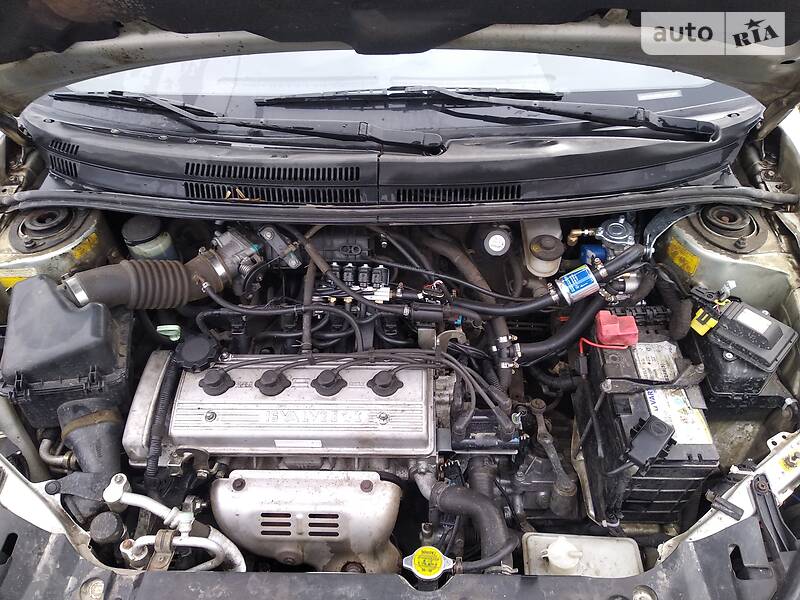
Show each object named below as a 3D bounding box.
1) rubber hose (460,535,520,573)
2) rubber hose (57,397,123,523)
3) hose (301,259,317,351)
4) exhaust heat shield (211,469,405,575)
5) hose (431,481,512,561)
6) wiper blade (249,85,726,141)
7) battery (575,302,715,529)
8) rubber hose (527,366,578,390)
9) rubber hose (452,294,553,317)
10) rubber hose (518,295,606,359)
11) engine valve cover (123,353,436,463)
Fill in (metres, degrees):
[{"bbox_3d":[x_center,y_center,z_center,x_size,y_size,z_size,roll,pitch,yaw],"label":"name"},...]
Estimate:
[{"bbox_3d":[0.123,0.346,0.820,0.080,0.030,0.045,0,44,0],"label":"rubber hose"},{"bbox_3d":[-0.487,0.251,0.945,0.092,0.085,0.190,-1,75,-27],"label":"rubber hose"},{"bbox_3d":[-0.151,0.010,1.006,0.016,0.020,0.166,-1,62,-1],"label":"hose"},{"bbox_3d":[-0.147,0.367,0.980,0.300,0.190,0.115,-1,49,1],"label":"exhaust heat shield"},{"bbox_3d":[0.104,0.325,0.875,0.118,0.060,0.108,0,44,0],"label":"hose"},{"bbox_3d":[0.156,-0.353,1.125,0.835,0.065,0.100,2,49,3],"label":"wiper blade"},{"bbox_3d":[0.390,0.196,0.996,0.133,0.215,0.240,-1,49,1],"label":"battery"},{"bbox_3d":[0.268,0.135,1.050,0.095,0.040,0.036,-1,49,1],"label":"rubber hose"},{"bbox_3d":[0.176,0.007,1.000,0.170,0.036,0.030,-1,49,1],"label":"rubber hose"},{"bbox_3d":[0.270,0.046,1.000,0.168,0.038,0.060,-28,50,-26],"label":"rubber hose"},{"bbox_3d":[-0.183,0.172,0.962,0.462,0.080,0.162,-1,54,1],"label":"engine valve cover"}]

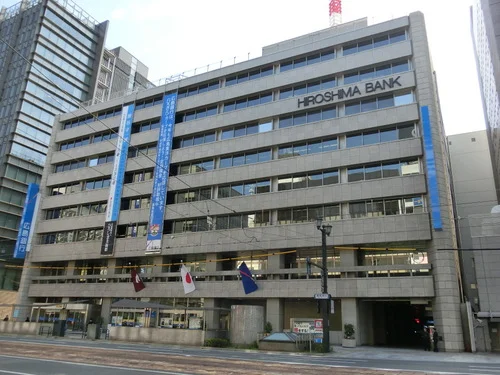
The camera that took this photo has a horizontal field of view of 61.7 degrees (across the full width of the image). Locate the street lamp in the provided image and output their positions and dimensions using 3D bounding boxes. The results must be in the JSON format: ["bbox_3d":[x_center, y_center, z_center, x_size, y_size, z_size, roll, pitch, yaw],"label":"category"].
[{"bbox_3d":[4.817,6.155,27.344,0.950,8.600,0.800,-8,-21,27],"label":"street lamp"}]

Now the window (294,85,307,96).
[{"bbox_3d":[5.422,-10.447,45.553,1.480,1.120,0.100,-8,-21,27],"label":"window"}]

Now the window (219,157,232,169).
[{"bbox_3d":[-2.679,-2.796,47.157,1.509,1.557,0.150,-8,-21,27],"label":"window"}]

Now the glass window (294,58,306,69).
[{"bbox_3d":[5.498,-13.734,46.530,1.520,1.334,0.150,-8,-21,27],"label":"glass window"}]

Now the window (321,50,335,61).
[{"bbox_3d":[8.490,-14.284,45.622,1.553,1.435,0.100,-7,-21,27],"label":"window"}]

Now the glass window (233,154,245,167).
[{"bbox_3d":[-1.304,-3.002,46.592,1.480,1.270,0.100,-8,-21,27],"label":"glass window"}]

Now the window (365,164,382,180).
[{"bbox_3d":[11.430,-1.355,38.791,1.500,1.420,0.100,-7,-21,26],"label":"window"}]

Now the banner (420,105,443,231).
[{"bbox_3d":[15.994,-1.927,36.880,0.622,11.756,0.100,-8,-21,27],"label":"banner"}]

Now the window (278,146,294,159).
[{"bbox_3d":[3.738,-3.687,43.991,1.539,1.551,0.150,-7,-21,27],"label":"window"}]

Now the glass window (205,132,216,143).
[{"bbox_3d":[-4.748,-5.831,49.522,1.515,1.526,0.150,-7,-21,27],"label":"glass window"}]

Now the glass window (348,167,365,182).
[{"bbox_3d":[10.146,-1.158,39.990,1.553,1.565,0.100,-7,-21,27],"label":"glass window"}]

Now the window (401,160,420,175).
[{"bbox_3d":[14.240,-1.760,37.428,1.531,1.572,0.150,-8,-21,27],"label":"window"}]

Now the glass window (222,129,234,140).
[{"bbox_3d":[-2.555,-6.119,48.272,1.509,1.501,0.150,-8,-21,27],"label":"glass window"}]

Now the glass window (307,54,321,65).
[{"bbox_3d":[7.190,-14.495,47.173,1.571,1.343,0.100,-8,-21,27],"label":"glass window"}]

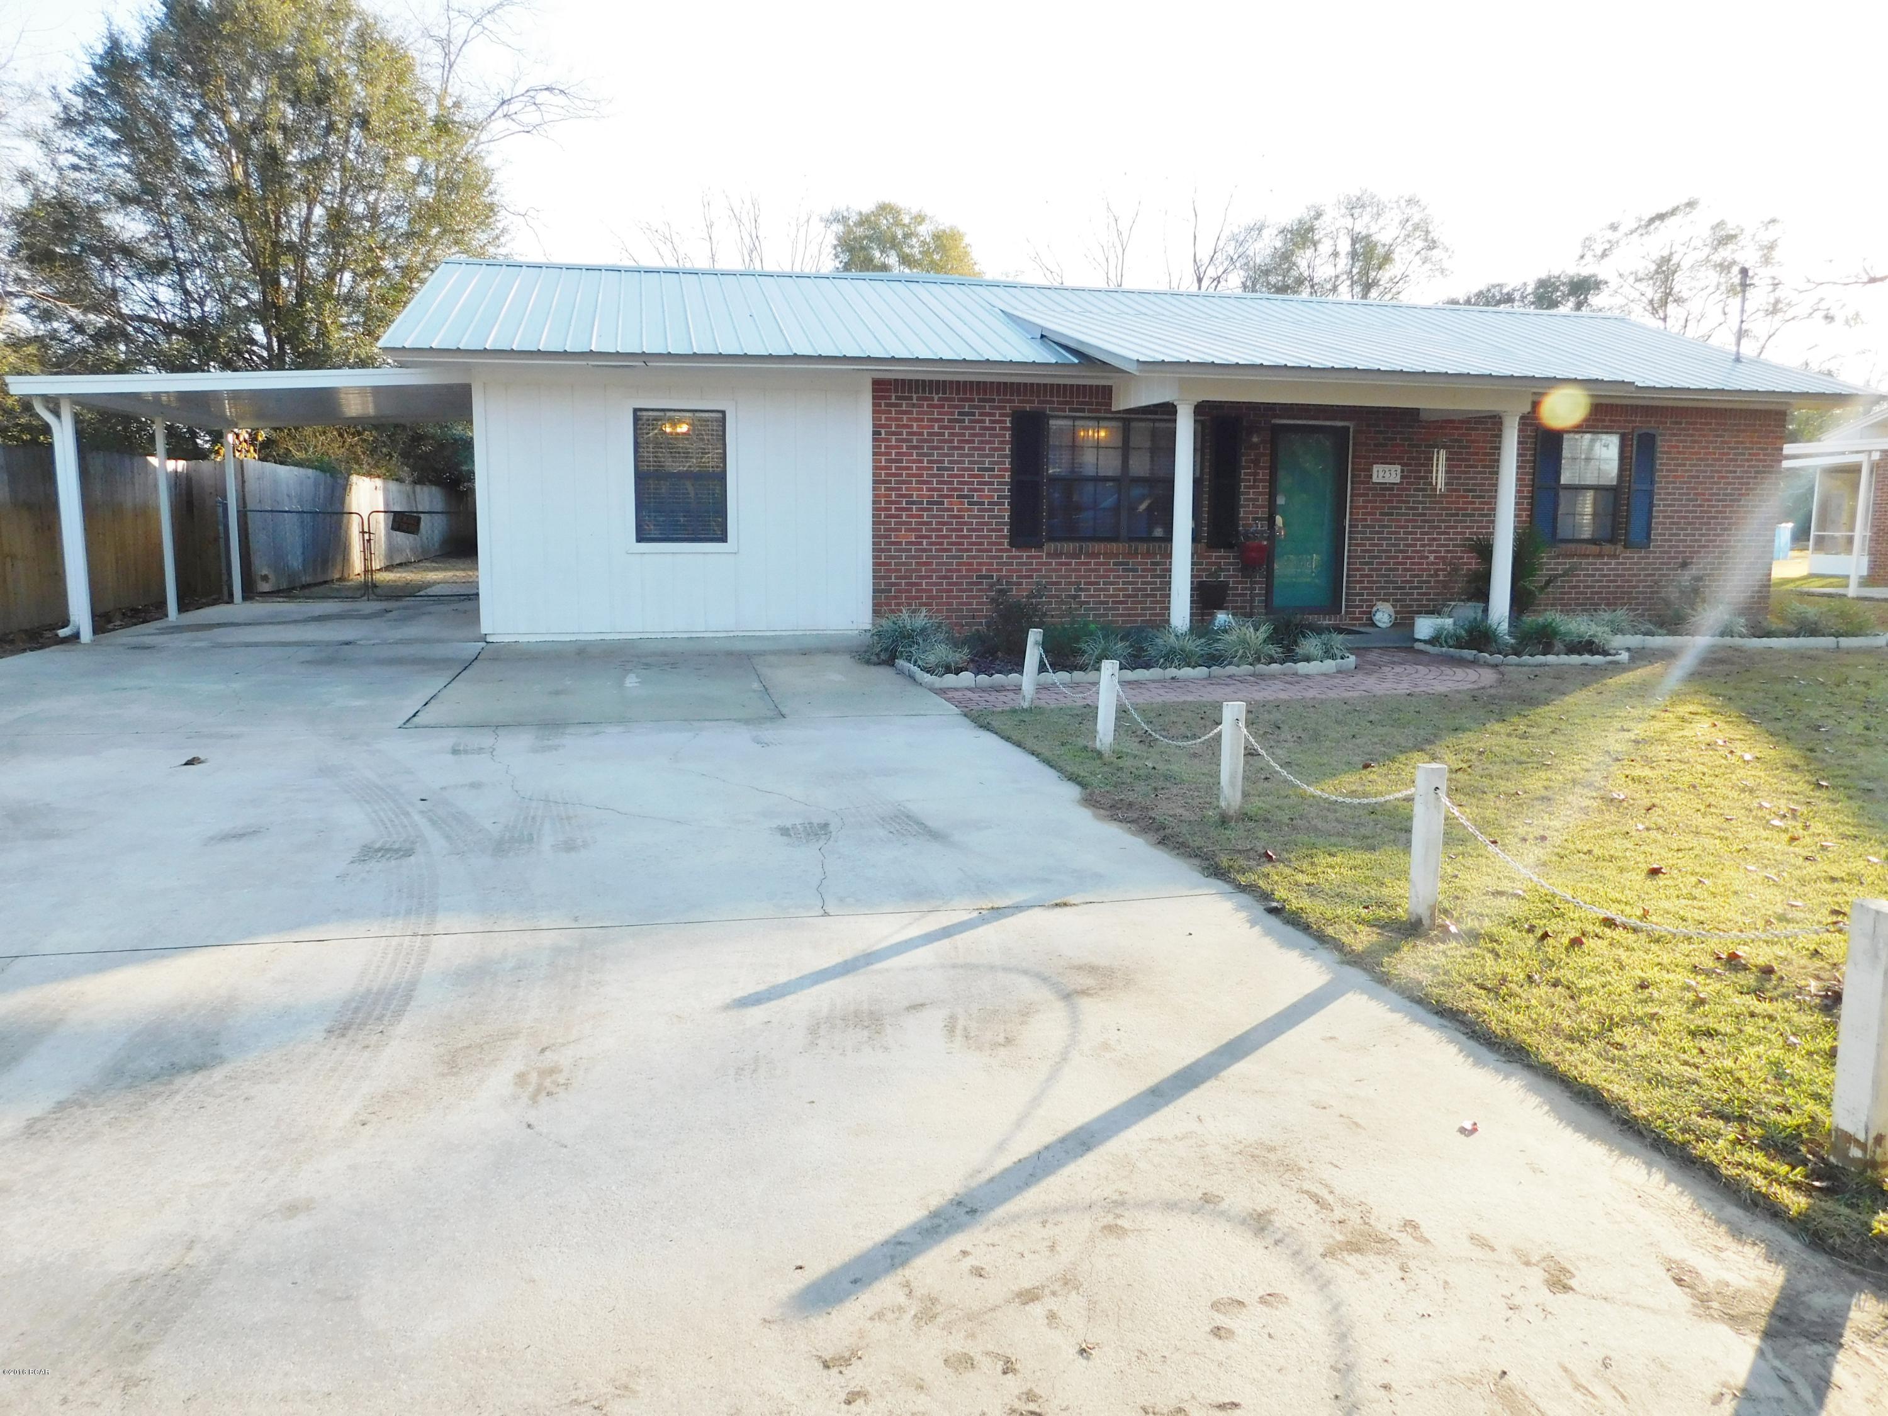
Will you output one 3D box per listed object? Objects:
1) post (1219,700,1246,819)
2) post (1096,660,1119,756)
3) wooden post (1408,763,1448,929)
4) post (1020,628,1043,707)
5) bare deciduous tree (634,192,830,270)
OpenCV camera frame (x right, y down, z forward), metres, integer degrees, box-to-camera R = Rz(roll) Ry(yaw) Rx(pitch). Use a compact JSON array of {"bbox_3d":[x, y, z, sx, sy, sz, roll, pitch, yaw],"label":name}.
[{"bbox_3d":[1.382,0.247,6.232,0.078,0.541,0.078,-2,8,-14],"label":"post"},{"bbox_3d":[0.987,0.003,7.801,0.078,0.554,0.078,0,7,-14],"label":"post"},{"bbox_3d":[1.763,0.502,4.744,0.078,0.591,0.078,-2,8,-14],"label":"wooden post"},{"bbox_3d":[0.629,-0.276,9.274,0.078,0.558,0.078,4,6,-15],"label":"post"},{"bbox_3d":[-5.920,-9.154,36.662,5.800,10.133,5.800,-1,8,-9],"label":"bare deciduous tree"}]

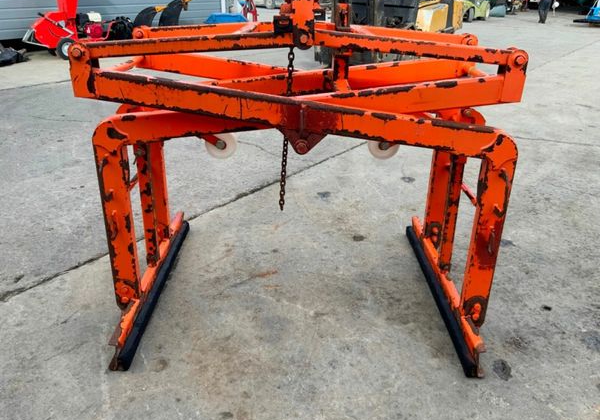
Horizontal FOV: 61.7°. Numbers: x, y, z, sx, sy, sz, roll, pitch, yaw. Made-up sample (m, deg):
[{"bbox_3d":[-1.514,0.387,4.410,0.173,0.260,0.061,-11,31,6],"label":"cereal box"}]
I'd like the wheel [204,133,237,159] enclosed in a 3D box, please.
[{"bbox_3d":[-0.376,-0.319,2.400,0.150,0.150,0.050,0,25,0],"label":"wheel"}]

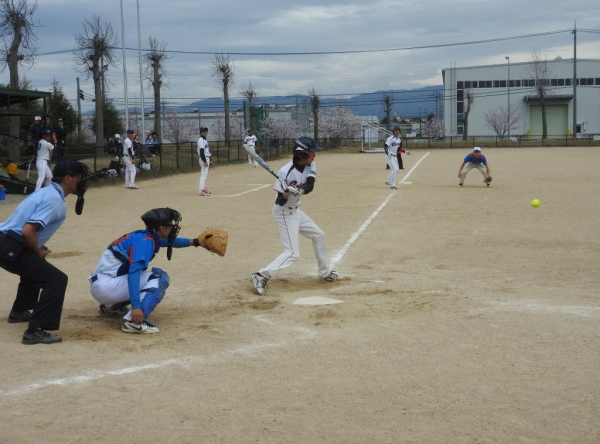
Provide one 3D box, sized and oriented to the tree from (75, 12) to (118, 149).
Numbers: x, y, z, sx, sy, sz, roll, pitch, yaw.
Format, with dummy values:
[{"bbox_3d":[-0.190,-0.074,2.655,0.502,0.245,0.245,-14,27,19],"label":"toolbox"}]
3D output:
[{"bbox_3d":[-10.594,-7.027,49.631,2.300,7.330,2.300,-1,6,0],"label":"tree"}]

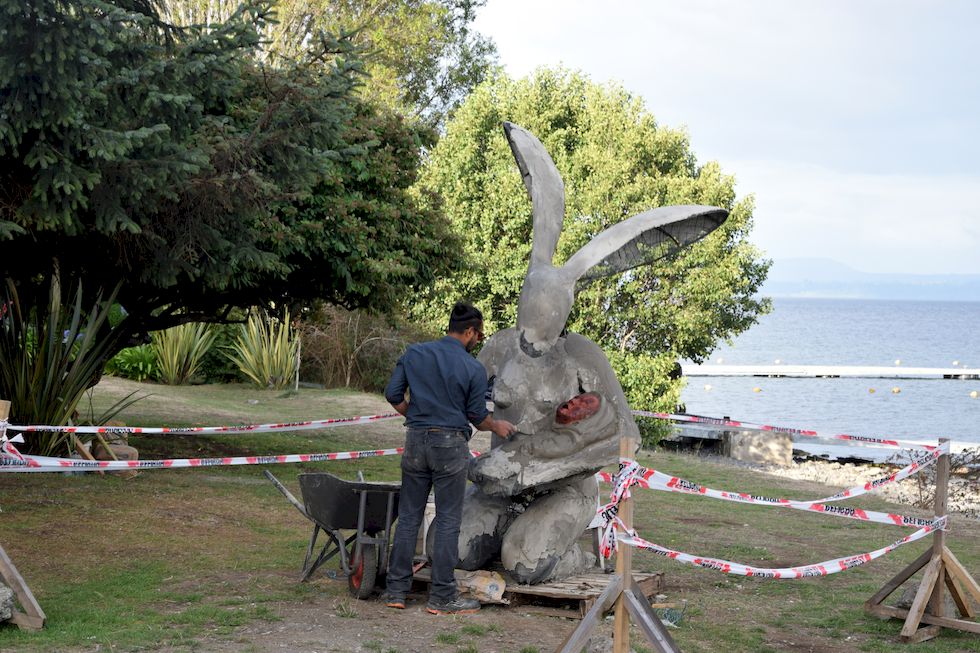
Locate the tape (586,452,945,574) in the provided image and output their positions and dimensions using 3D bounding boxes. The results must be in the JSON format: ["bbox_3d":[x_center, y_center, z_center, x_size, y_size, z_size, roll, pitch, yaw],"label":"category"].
[{"bbox_3d":[1.508,0.933,10.375,2.720,0.660,0.130,0,1,-43],"label":"tape"}]

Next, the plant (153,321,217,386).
[{"bbox_3d":[-4.715,0.355,31.500,1.034,1.111,0.982,1,1,0],"label":"plant"}]

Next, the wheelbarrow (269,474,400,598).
[{"bbox_3d":[-0.885,1.206,12.030,0.630,0.640,1.340,1,1,-20],"label":"wheelbarrow"}]

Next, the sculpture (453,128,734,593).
[{"bbox_3d":[0.510,0.121,11.880,1.580,2.620,1.180,2,1,30],"label":"sculpture"}]

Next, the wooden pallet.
[{"bbox_3d":[0.270,1.494,11.700,1.210,0.135,1.020,2,1,30],"label":"wooden pallet"}]

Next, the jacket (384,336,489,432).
[{"bbox_3d":[-0.295,0.304,11.240,0.500,0.540,0.330,2,1,30],"label":"jacket"}]

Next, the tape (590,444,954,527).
[{"bbox_3d":[1.508,0.853,10.375,2.720,0.480,0.120,0,1,-43],"label":"tape"}]

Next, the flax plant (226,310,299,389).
[{"bbox_3d":[-3.455,0.349,31.000,1.093,1.185,1.039,1,1,0],"label":"flax plant"}]

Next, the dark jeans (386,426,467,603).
[{"bbox_3d":[-0.344,1.039,11.220,0.380,0.960,0.340,2,1,20],"label":"dark jeans"}]

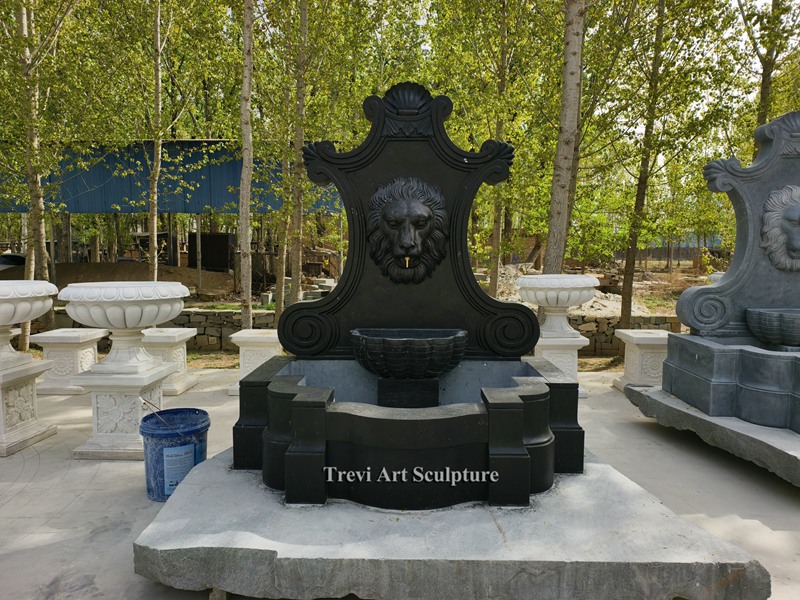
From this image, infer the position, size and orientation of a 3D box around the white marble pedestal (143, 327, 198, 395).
[{"bbox_3d":[-2.080,0.537,4.692,0.436,0.499,0.436,0,5,2],"label":"white marble pedestal"}]

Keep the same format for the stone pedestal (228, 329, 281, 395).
[{"bbox_3d":[-1.216,0.537,4.666,0.436,0.499,0.436,0,5,-3],"label":"stone pedestal"}]

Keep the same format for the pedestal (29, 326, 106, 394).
[{"bbox_3d":[-2.903,0.538,4.719,0.436,0.499,0.436,0,5,0],"label":"pedestal"}]

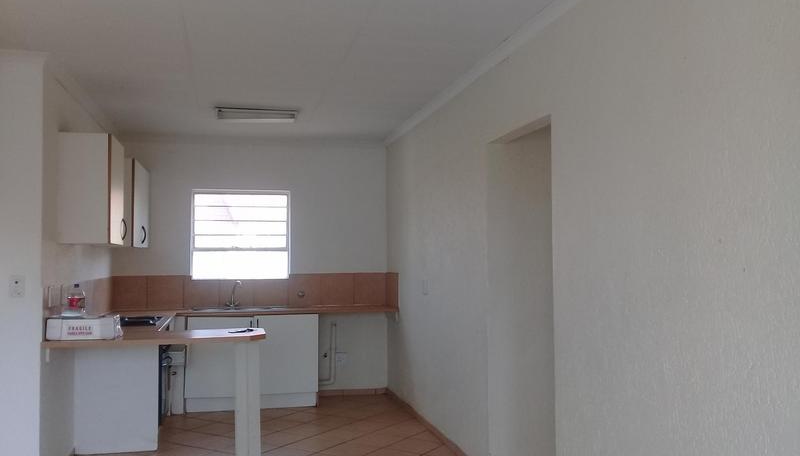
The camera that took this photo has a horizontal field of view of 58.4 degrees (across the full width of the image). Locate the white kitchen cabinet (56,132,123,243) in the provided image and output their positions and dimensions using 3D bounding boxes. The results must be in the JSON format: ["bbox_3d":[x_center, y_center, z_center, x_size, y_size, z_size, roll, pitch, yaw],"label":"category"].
[{"bbox_3d":[-2.106,-0.245,4.916,0.322,0.722,0.594,0,-3,-13],"label":"white kitchen cabinet"}]

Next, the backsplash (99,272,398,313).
[{"bbox_3d":[-1.415,0.624,7.033,2.643,0.338,0.025,0,-3,-13],"label":"backsplash"}]

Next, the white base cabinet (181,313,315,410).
[{"bbox_3d":[-1.396,1.253,6.777,1.187,0.876,0.477,0,-3,-13],"label":"white base cabinet"}]

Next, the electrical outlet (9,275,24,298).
[{"bbox_3d":[-2.235,0.343,4.172,0.089,0.128,0.015,0,-3,-13],"label":"electrical outlet"}]

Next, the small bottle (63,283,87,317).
[{"bbox_3d":[-2.067,0.459,4.568,0.126,0.223,0.126,0,-3,-13],"label":"small bottle"}]

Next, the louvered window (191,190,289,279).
[{"bbox_3d":[-1.559,0.071,7.047,0.953,0.872,0.061,0,-3,-13],"label":"louvered window"}]

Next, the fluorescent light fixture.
[{"bbox_3d":[-1.190,-0.927,5.947,0.653,0.083,0.142,0,-3,-13],"label":"fluorescent light fixture"}]

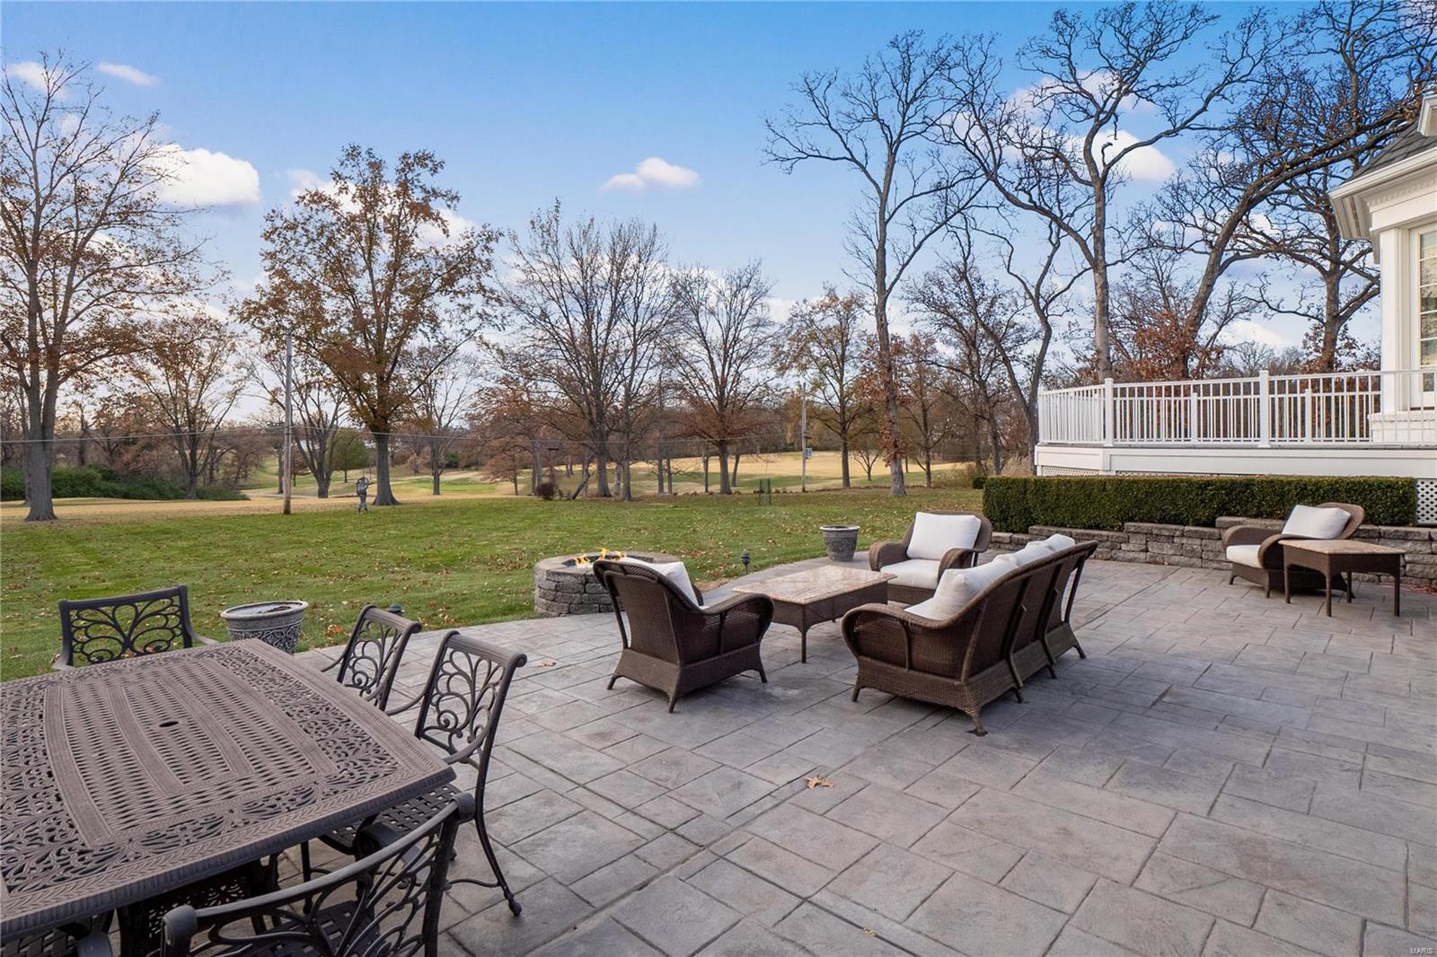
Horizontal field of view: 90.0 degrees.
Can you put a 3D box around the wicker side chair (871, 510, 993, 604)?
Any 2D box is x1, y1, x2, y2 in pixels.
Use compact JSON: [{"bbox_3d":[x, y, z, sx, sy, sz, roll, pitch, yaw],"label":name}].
[{"bbox_3d":[2.144,0.822,7.268,0.840,0.890,0.920,1,3,42],"label":"wicker side chair"}]

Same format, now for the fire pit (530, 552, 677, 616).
[{"bbox_3d":[-1.290,1.180,8.380,1.700,0.450,1.700,0,2,0],"label":"fire pit"}]

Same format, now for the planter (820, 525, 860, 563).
[{"bbox_3d":[1.709,0.940,10.047,0.560,0.450,0.560,-1,2,0],"label":"planter"}]

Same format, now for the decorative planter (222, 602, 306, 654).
[{"bbox_3d":[-3.662,1.279,5.793,0.580,0.470,0.580,0,2,0],"label":"decorative planter"}]

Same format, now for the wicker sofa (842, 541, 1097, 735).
[{"bbox_3d":[1.860,0.977,5.150,0.920,0.900,2.060,2,3,44],"label":"wicker sofa"}]

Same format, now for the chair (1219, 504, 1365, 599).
[{"bbox_3d":[6.026,0.733,7.549,0.920,0.890,0.840,-1,2,7],"label":"chair"}]

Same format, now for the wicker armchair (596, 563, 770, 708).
[{"bbox_3d":[-0.210,1.032,5.140,0.920,0.900,0.830,-2,3,-44],"label":"wicker armchair"}]

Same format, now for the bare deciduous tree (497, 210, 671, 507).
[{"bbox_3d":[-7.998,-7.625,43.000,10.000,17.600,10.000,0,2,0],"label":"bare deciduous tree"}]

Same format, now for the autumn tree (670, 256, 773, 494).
[{"bbox_3d":[0.281,-6.257,45.000,7.000,14.500,7.000,0,2,0],"label":"autumn tree"}]

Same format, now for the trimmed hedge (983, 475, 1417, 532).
[{"bbox_3d":[6.380,0.450,10.220,0.750,0.900,5.100,-2,3,-45],"label":"trimmed hedge"}]

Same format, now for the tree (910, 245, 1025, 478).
[{"bbox_3d":[14.606,-6.561,42.000,6.891,13.387,6.891,0,2,0],"label":"tree"}]

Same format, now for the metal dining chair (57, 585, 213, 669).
[{"bbox_3d":[-3.124,1.080,3.857,0.640,0.900,0.610,2,3,42],"label":"metal dining chair"}]

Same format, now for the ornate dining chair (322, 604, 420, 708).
[{"bbox_3d":[-1.611,1.061,2.935,0.600,0.910,0.610,1,3,44],"label":"ornate dining chair"}]

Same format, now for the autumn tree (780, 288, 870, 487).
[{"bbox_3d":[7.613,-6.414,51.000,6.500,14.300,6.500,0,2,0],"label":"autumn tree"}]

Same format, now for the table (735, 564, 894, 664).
[{"bbox_3d":[0.842,1.107,6.000,0.700,0.475,1.410,1,3,41],"label":"table"}]

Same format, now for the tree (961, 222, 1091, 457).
[{"bbox_3d":[14.481,-6.082,34.000,5.844,12.591,5.844,0,2,0],"label":"tree"}]

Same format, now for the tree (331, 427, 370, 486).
[{"bbox_3d":[-45.183,-2.818,88.000,4.812,7.013,4.812,0,2,0],"label":"tree"}]

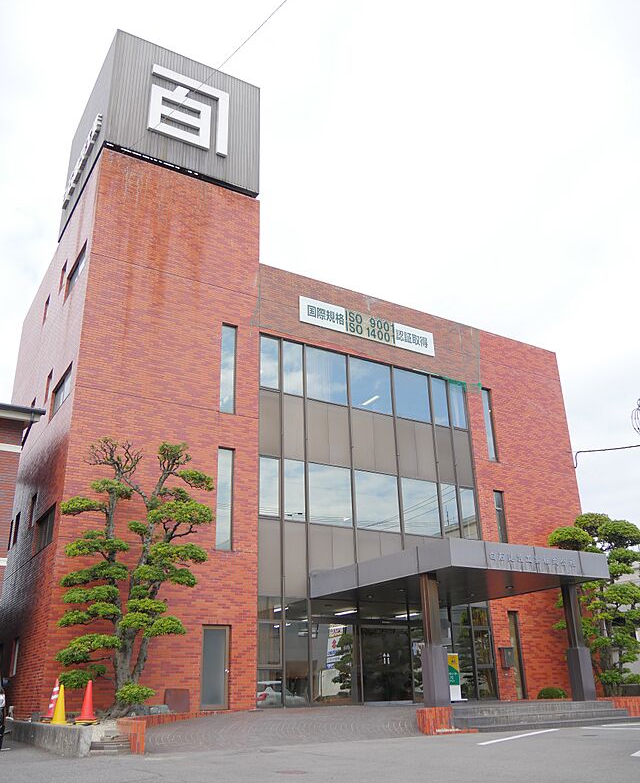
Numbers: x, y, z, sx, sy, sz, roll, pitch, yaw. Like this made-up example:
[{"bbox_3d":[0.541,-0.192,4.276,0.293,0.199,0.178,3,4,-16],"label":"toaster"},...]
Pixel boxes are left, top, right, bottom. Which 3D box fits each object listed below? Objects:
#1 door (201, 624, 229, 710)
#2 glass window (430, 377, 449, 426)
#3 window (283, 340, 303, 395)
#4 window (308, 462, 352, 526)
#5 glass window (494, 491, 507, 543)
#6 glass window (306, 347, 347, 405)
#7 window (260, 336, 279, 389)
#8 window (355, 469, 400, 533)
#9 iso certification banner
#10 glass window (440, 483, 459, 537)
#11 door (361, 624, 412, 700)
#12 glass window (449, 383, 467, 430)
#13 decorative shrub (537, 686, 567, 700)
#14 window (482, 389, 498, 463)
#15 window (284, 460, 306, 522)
[{"bbox_3d":[-2.639,6.918,17.373,0.716,1.940,0.100,11,-23,-28],"label":"door"},{"bbox_3d":[4.116,0.357,23.967,0.650,1.655,0.100,11,-23,-28],"label":"glass window"},{"bbox_3d":[-0.865,-0.697,21.270,0.687,1.658,0.100,11,-23,-28],"label":"window"},{"bbox_3d":[0.349,3.239,21.561,1.600,1.890,0.100,12,-27,-29],"label":"window"},{"bbox_3d":[6.340,4.806,23.771,0.420,2.772,0.100,12,-25,-30],"label":"glass window"},{"bbox_3d":[0.256,-0.491,21.760,1.558,1.759,0.100,12,-25,-30],"label":"glass window"},{"bbox_3d":[-1.604,-0.894,22.105,0.700,1.830,0.100,12,-27,-29],"label":"window"},{"bbox_3d":[1.754,3.386,21.358,1.639,1.778,0.100,11,-23,-28],"label":"window"},{"bbox_3d":[1.731,-2.139,23.312,5.561,0.899,0.100,12,-25,-30],"label":"iso certification banner"},{"bbox_3d":[4.224,3.915,22.693,0.595,1.726,0.100,11,-23,-28],"label":"glass window"},{"bbox_3d":[1.927,7.680,19.530,1.725,1.993,0.100,12,-25,-30],"label":"door"},{"bbox_3d":[4.816,0.503,24.346,0.651,1.681,0.100,11,-23,-28],"label":"glass window"},{"bbox_3d":[7.253,9.472,21.606,0.920,0.450,0.920,12,-27,-29],"label":"decorative shrub"},{"bbox_3d":[6.229,1.201,25.180,0.420,2.789,0.100,12,-25,-30],"label":"window"},{"bbox_3d":[-0.758,3.006,20.920,0.760,1.880,0.100,12,-27,-29],"label":"window"}]

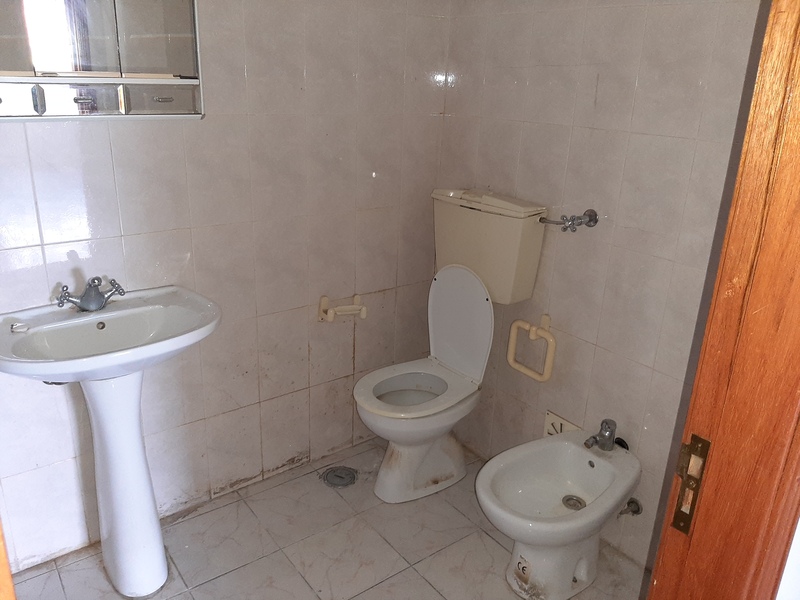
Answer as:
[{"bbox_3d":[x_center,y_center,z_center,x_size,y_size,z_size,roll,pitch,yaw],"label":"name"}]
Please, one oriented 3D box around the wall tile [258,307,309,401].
[{"bbox_3d":[-0.422,0.195,2.268,0.201,0.333,0.010,-12,24,-35],"label":"wall tile"}]

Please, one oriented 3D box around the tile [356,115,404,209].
[{"bbox_3d":[-0.076,-0.501,2.272,0.200,0.330,0.010,-12,24,-35],"label":"tile"}]

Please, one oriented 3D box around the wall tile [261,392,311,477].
[{"bbox_3d":[-0.434,0.509,2.380,0.201,0.333,0.010,-12,24,-35],"label":"wall tile"}]

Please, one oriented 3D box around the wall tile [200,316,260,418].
[{"bbox_3d":[-0.581,0.231,2.142,0.200,0.330,0.010,-12,24,-35],"label":"wall tile"}]

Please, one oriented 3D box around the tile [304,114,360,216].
[{"bbox_3d":[-0.235,-0.466,2.154,0.200,0.330,0.010,-13,25,-36],"label":"tile"}]

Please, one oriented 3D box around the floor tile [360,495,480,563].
[{"bbox_3d":[0.064,0.781,2.174,0.302,0.010,0.302,-12,24,-35],"label":"floor tile"}]

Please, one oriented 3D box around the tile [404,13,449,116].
[{"bbox_3d":[0.096,-0.853,2.282,0.201,0.333,0.010,-12,24,-35],"label":"tile"}]

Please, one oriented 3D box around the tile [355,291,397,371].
[{"bbox_3d":[-0.101,0.124,2.502,0.201,0.333,0.010,-12,24,-35],"label":"tile"}]

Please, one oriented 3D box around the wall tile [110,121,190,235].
[{"bbox_3d":[-0.715,-0.358,1.799,0.200,0.330,0.010,-13,25,-36],"label":"wall tile"}]

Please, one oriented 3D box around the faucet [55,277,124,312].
[{"bbox_3d":[-0.832,-0.023,1.699,0.178,0.122,0.130,-12,24,-35],"label":"faucet"}]

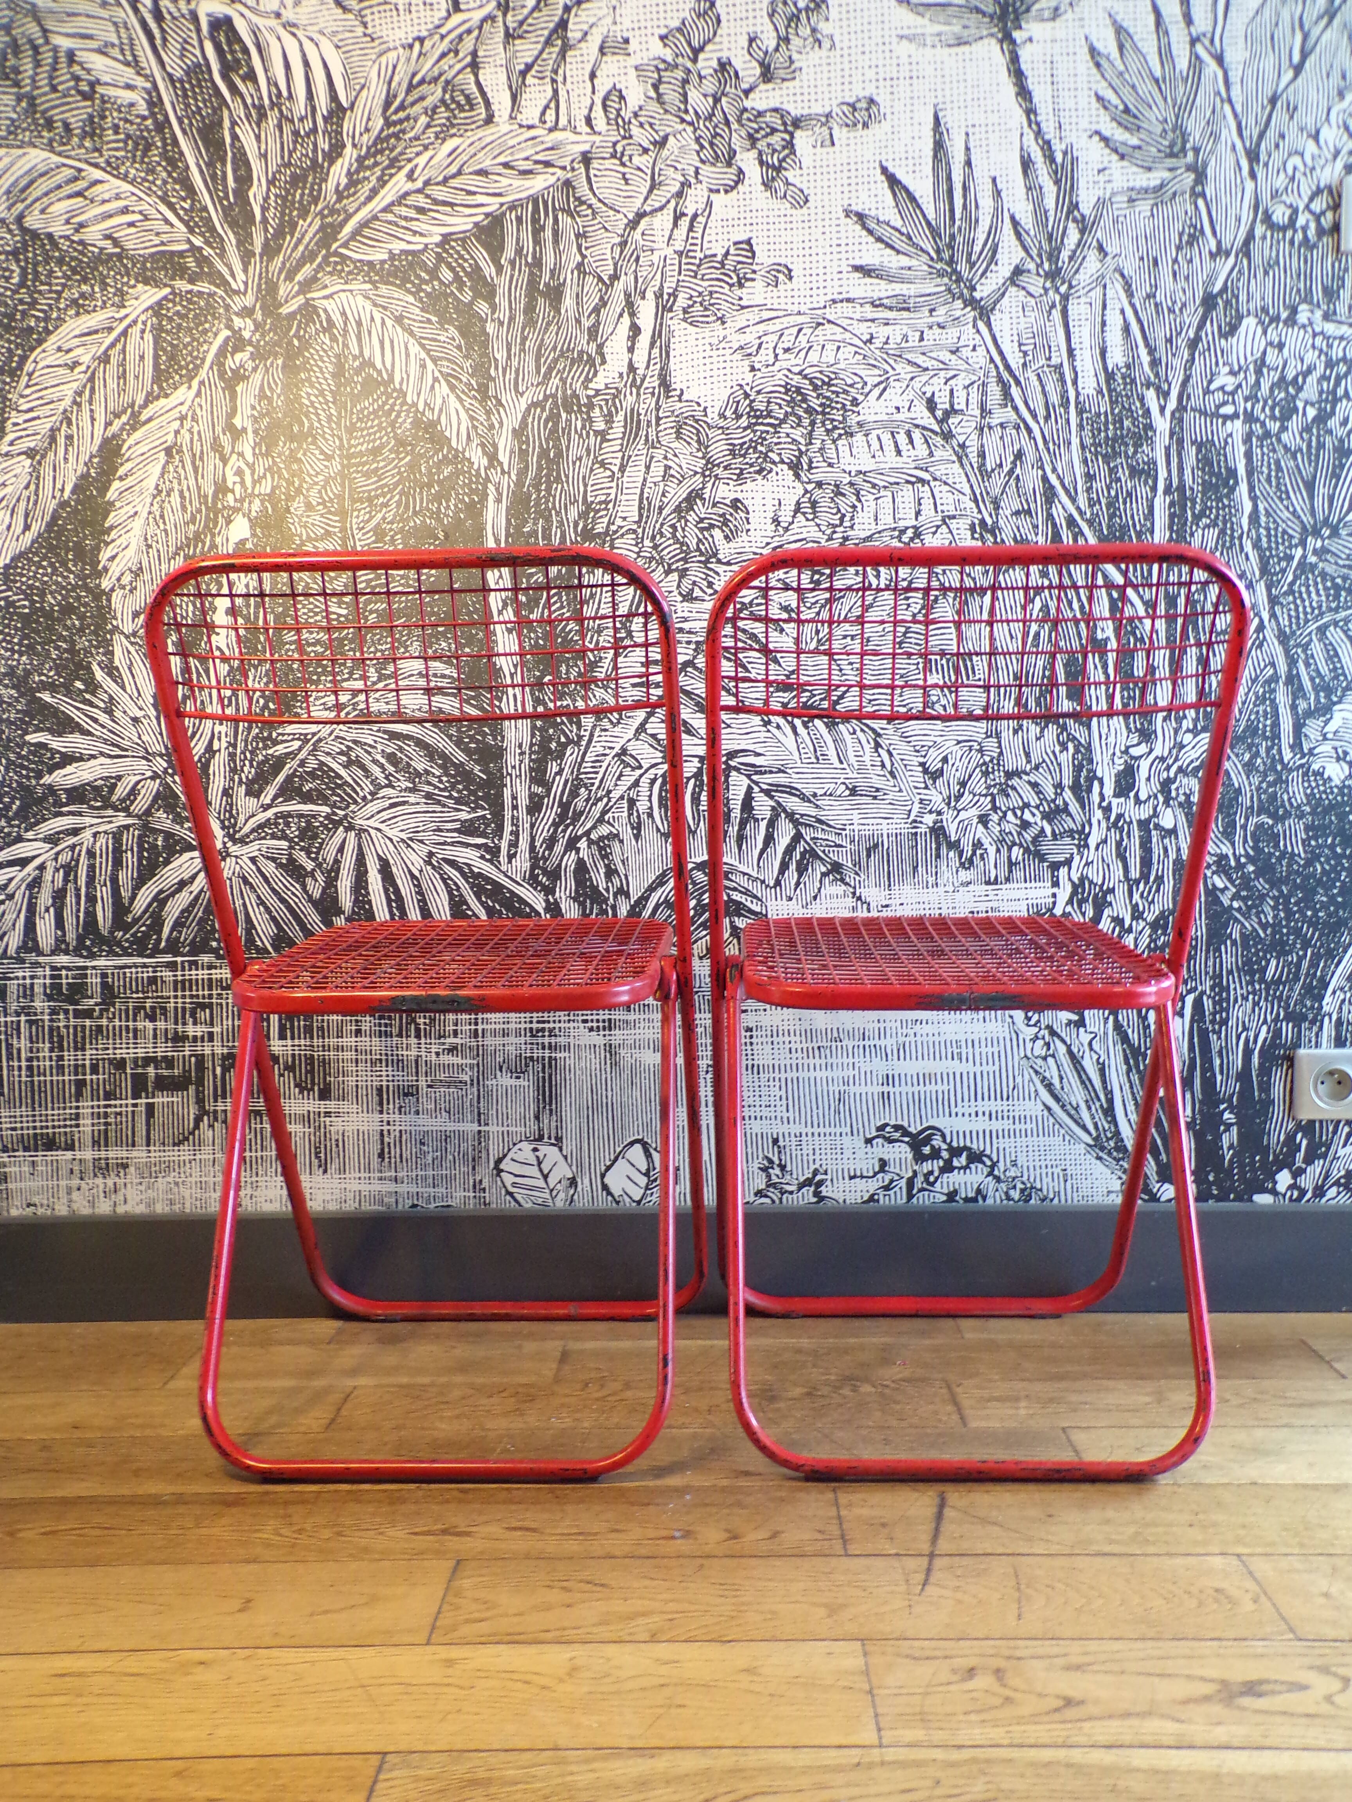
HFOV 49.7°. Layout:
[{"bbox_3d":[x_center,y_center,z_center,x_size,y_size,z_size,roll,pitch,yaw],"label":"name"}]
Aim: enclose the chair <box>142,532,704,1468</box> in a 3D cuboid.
[{"bbox_3d":[-0.203,0.097,1.416,0.448,0.782,0.471,0,3,4],"label":"chair"}]

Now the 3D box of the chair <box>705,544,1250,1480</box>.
[{"bbox_3d":[0.257,0.092,1.409,0.448,0.782,0.471,-1,3,2],"label":"chair"}]

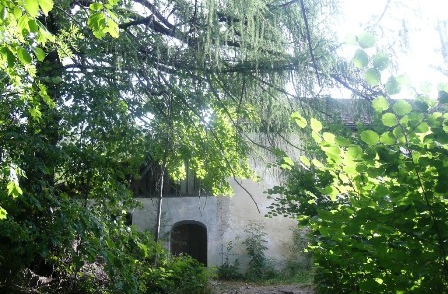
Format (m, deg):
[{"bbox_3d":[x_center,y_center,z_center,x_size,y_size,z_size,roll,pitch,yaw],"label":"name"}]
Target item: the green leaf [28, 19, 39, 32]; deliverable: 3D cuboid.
[{"bbox_3d":[-0.852,-0.542,2.200,0.042,0.056,0.022,-10,-6,-14],"label":"green leaf"}]

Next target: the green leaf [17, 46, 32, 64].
[{"bbox_3d":[-0.891,-0.412,2.200,0.050,0.088,0.025,-33,-6,-9],"label":"green leaf"}]

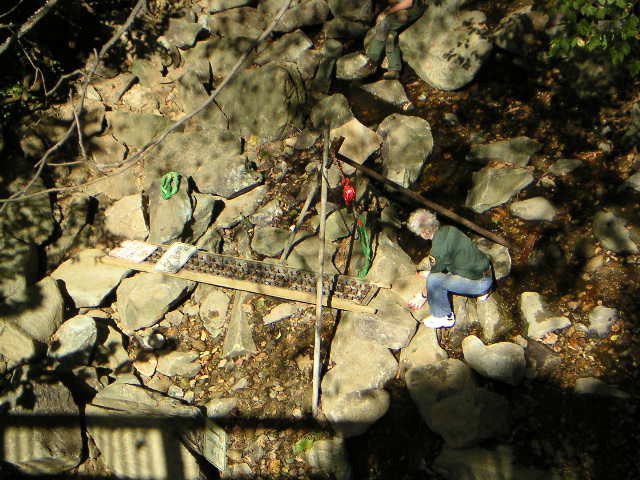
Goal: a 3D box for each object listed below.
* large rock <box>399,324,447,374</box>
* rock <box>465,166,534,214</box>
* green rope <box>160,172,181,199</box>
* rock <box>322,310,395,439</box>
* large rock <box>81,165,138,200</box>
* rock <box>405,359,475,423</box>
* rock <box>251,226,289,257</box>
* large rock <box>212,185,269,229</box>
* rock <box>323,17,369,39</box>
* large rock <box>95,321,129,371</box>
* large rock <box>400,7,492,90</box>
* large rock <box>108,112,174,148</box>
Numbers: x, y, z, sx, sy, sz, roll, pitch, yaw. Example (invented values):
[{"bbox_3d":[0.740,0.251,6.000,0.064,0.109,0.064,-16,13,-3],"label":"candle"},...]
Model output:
[{"bbox_3d":[0.807,0.863,10.340,0.390,0.260,0.400,0,42,0],"label":"large rock"},{"bbox_3d":[1.635,-0.455,11.985,0.620,0.240,0.380,-13,43,-15],"label":"rock"},{"bbox_3d":[-1.310,-0.469,11.500,0.170,0.140,0.200,0,40,0],"label":"green rope"},{"bbox_3d":[0.311,1.087,10.606,0.582,0.487,1.159,0,40,0],"label":"rock"},{"bbox_3d":[-1.860,-0.508,11.600,0.497,0.200,0.300,0,40,0],"label":"large rock"},{"bbox_3d":[0.957,1.222,10.600,0.531,0.334,0.445,0,41,0],"label":"rock"},{"bbox_3d":[-0.434,0.013,11.284,0.330,0.210,0.250,0,42,0],"label":"rock"},{"bbox_3d":[-0.715,-0.305,11.835,0.520,0.200,0.320,-21,45,-22],"label":"large rock"},{"bbox_3d":[0.270,-2.273,14.038,0.480,0.200,0.260,0,41,0],"label":"rock"},{"bbox_3d":[-1.725,0.894,10.914,0.299,0.257,0.428,0,40,0],"label":"large rock"},{"bbox_3d":[1.379,-2.088,14.312,1.003,0.670,0.957,0,40,0],"label":"large rock"},{"bbox_3d":[-1.776,-1.089,13.100,0.620,0.211,0.384,0,41,0],"label":"large rock"}]

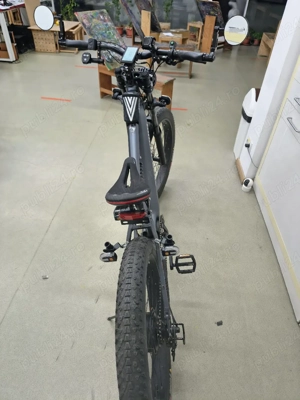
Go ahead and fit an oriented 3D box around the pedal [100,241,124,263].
[{"bbox_3d":[-0.141,0.194,1.045,0.090,0.075,0.055,1,41,-2],"label":"pedal"}]

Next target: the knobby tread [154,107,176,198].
[{"bbox_3d":[0.028,-0.280,1.897,0.103,0.737,0.737,13,42,16],"label":"knobby tread"}]

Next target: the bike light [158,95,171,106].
[{"bbox_3d":[0.077,-0.520,1.450,0.060,0.045,0.045,16,43,14],"label":"bike light"}]

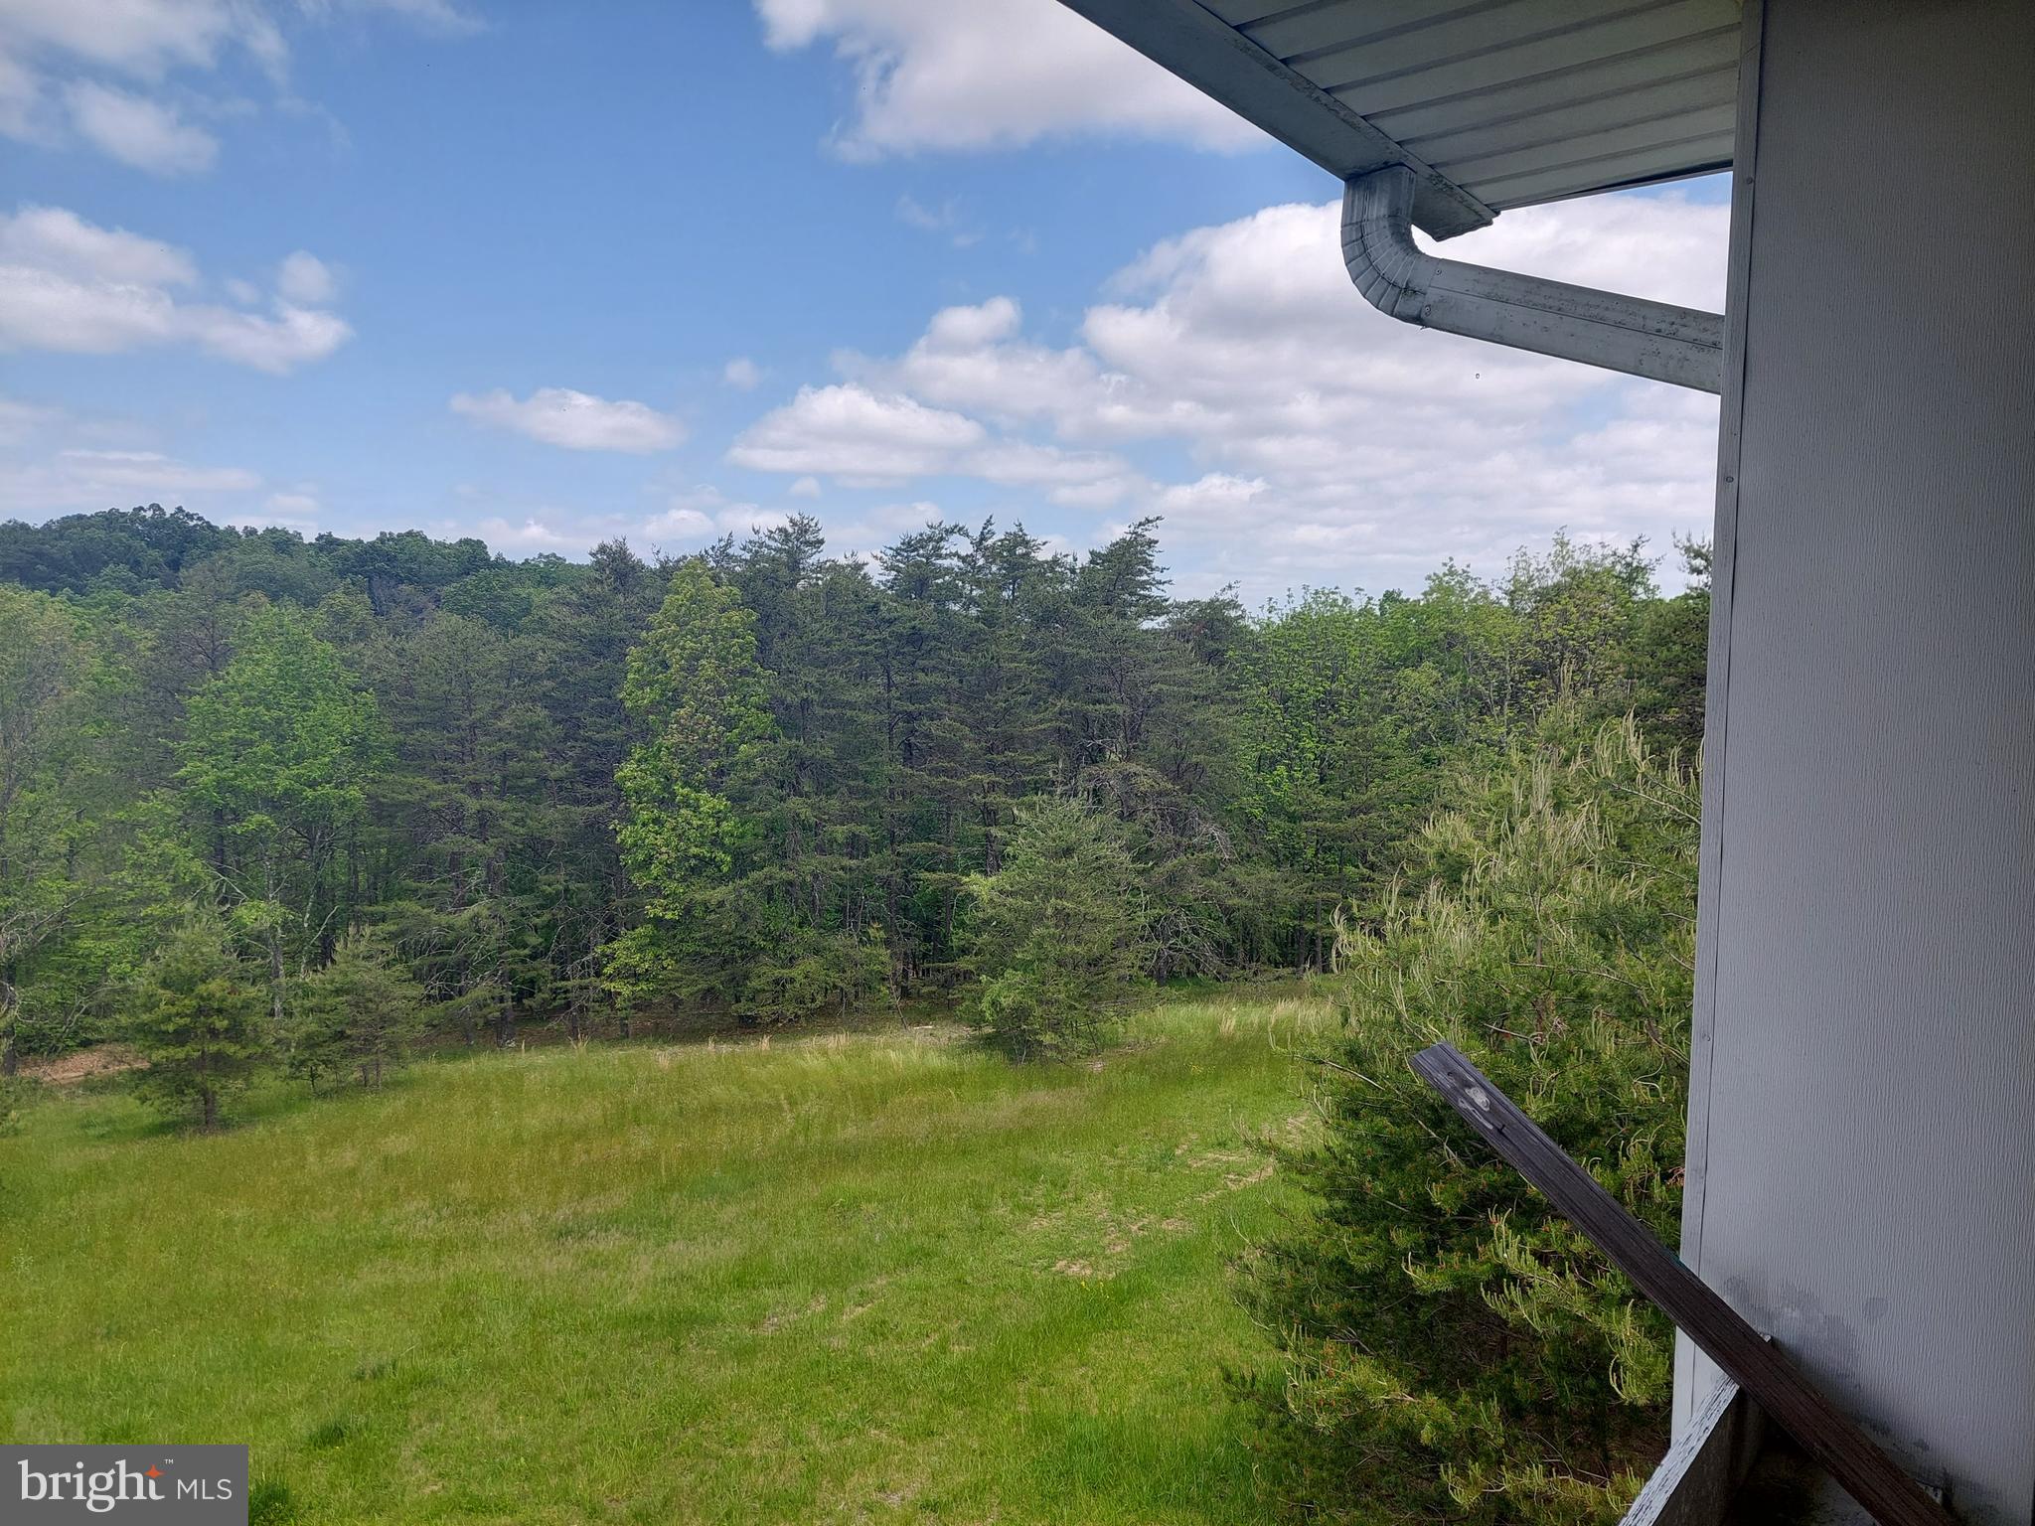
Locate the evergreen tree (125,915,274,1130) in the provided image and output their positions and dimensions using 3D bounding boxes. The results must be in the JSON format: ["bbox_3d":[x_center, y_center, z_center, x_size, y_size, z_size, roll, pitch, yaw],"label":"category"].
[{"bbox_3d":[-12.750,4.040,22.000,2.150,3.400,2.150,0,5,0],"label":"evergreen tree"}]

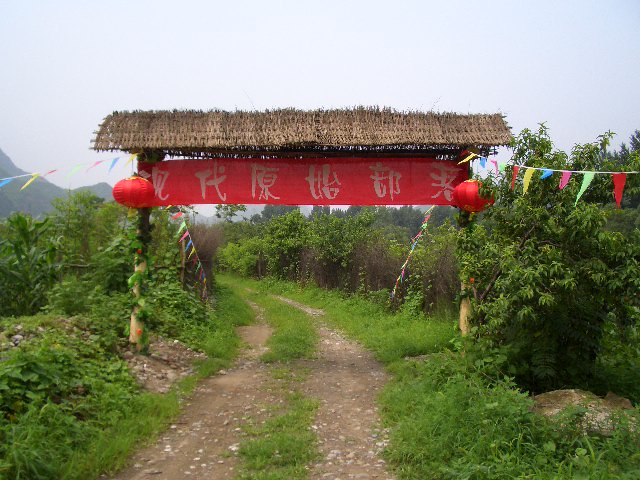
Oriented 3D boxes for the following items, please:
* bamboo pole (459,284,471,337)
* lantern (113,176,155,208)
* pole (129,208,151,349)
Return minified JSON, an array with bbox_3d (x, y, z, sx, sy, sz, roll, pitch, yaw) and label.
[{"bbox_3d":[2.081,0.238,9.350,0.190,2.700,0.190,0,0,0],"label":"bamboo pole"},{"bbox_3d":[-2.623,-0.668,9.100,0.590,0.460,0.590,0,0,0],"label":"lantern"},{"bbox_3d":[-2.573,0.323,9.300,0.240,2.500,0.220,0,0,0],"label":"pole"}]

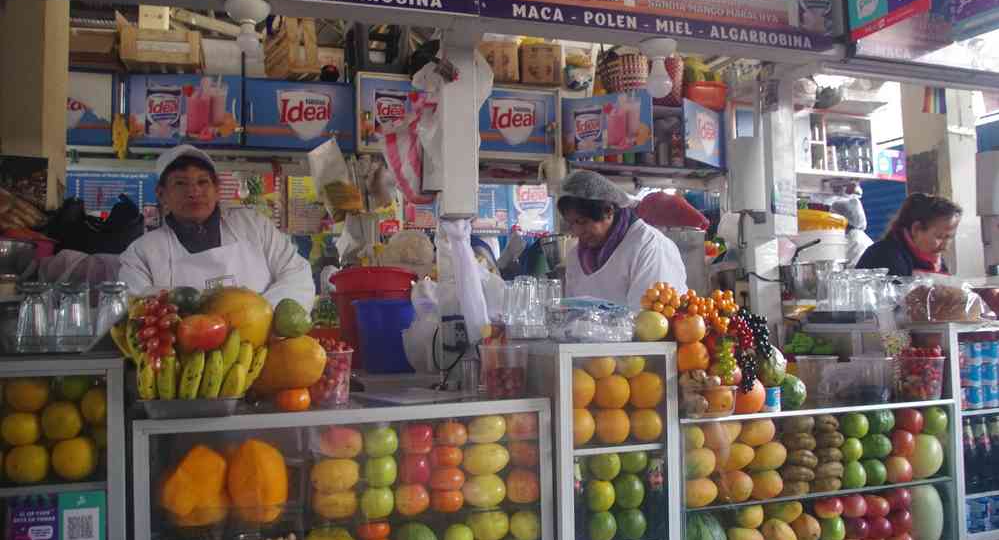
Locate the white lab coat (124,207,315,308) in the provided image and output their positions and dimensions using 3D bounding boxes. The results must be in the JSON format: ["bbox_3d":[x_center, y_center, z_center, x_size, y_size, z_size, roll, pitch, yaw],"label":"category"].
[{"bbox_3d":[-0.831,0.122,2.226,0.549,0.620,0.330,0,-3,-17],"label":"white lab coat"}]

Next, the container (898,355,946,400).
[{"bbox_3d":[1.353,0.348,2.400,0.152,0.135,0.152,0,-1,-19],"label":"container"}]

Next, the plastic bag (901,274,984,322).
[{"bbox_3d":[1.508,0.099,2.550,0.280,0.150,0.200,0,-1,-19],"label":"plastic bag"}]

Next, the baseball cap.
[{"bbox_3d":[-0.894,-0.307,2.140,0.178,0.125,0.250,0,-1,-30],"label":"baseball cap"}]

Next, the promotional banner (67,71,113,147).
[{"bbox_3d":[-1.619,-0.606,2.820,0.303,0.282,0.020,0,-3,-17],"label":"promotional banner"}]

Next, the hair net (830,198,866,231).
[{"bbox_3d":[1.817,-0.289,3.900,0.220,0.180,0.200,0,-1,-30],"label":"hair net"}]

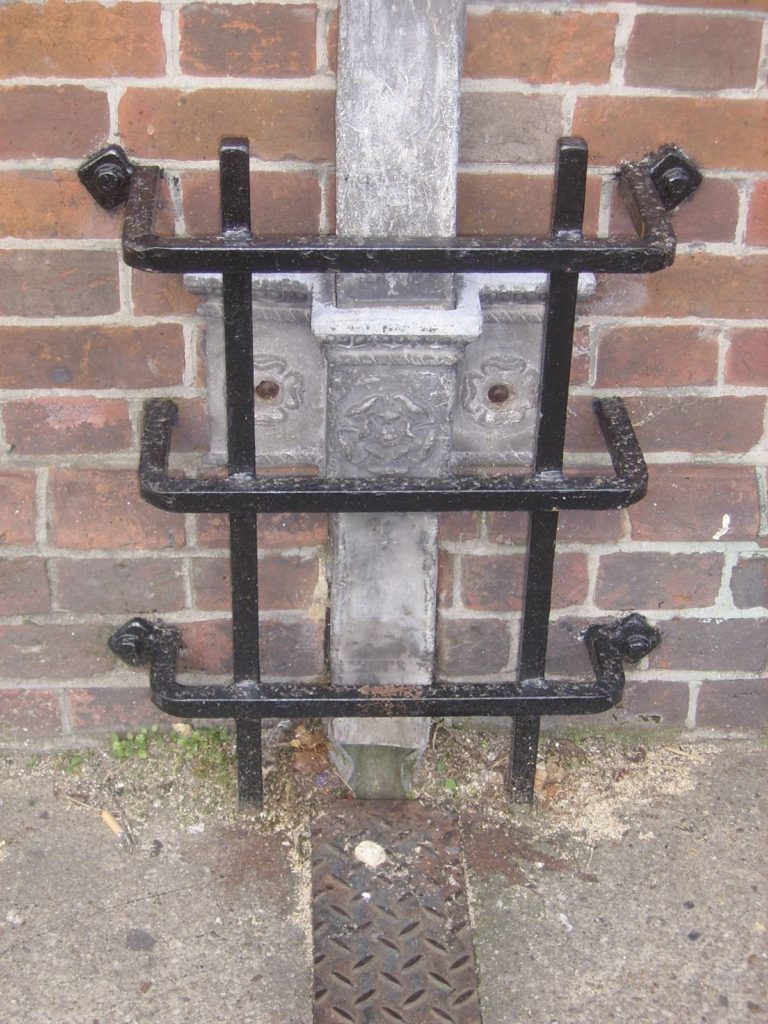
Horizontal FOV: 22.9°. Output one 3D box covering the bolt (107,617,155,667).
[{"bbox_3d":[-0.225,0.119,1.685,0.040,0.040,0.028,0,30,-4],"label":"bolt"}]

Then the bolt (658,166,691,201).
[{"bbox_3d":[0.243,-0.271,1.564,0.026,0.025,0.023,0,30,-4],"label":"bolt"}]

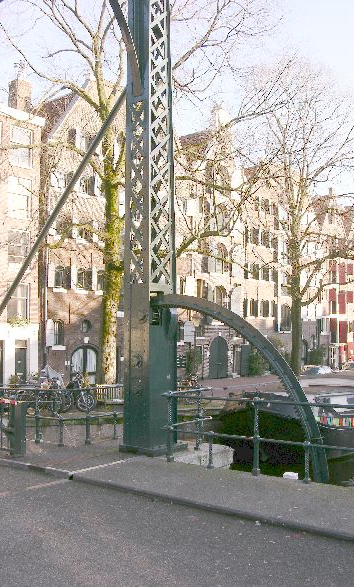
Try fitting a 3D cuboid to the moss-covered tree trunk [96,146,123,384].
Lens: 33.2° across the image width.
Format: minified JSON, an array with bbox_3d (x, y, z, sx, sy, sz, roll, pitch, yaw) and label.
[{"bbox_3d":[-2.473,-0.683,22.409,0.800,9.970,0.750,0,-5,0],"label":"moss-covered tree trunk"}]

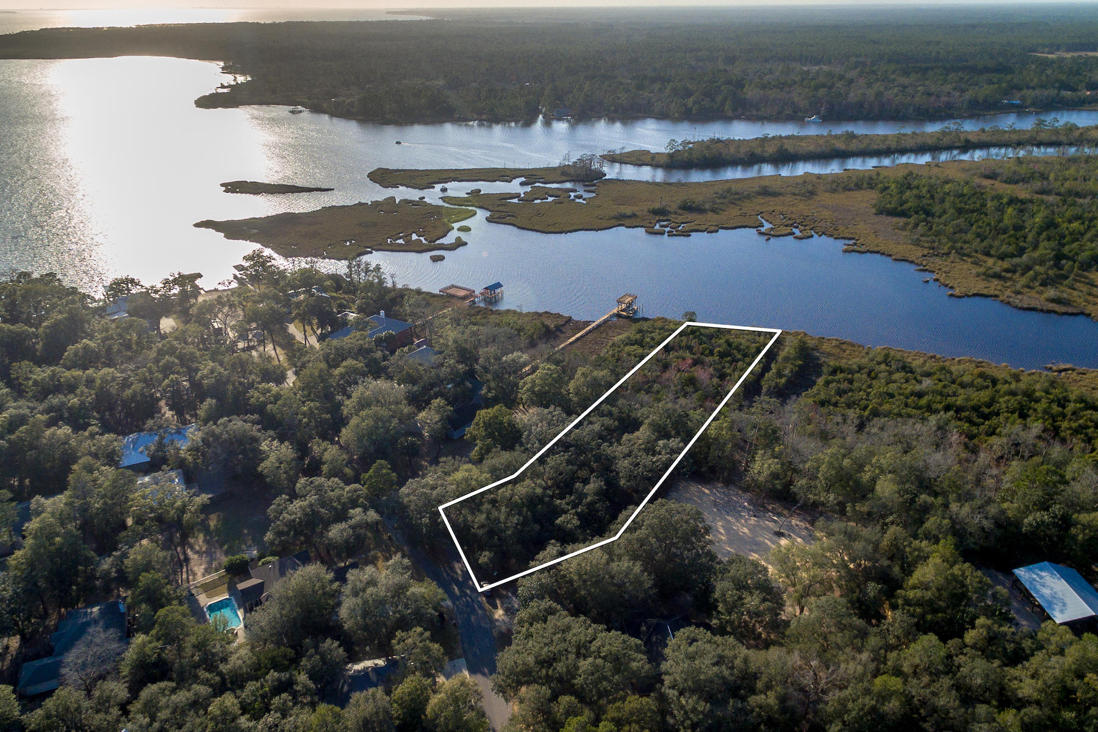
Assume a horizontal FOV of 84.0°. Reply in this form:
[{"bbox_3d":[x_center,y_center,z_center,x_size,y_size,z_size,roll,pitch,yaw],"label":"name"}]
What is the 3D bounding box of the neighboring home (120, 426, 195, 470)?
[{"bbox_3d":[-115.260,22.800,181.660,19.660,6.000,14.250,-12,33,-19],"label":"neighboring home"}]

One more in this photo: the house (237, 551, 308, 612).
[{"bbox_3d":[-61.260,48.660,138.700,17.200,5.000,12.780,-16,34,-24],"label":"house"}]

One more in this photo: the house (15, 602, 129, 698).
[{"bbox_3d":[-95.680,56.900,124.730,18.180,5.500,16.220,-13,33,-20],"label":"house"}]

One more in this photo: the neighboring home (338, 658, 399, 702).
[{"bbox_3d":[-33.350,61.100,117.550,13.270,5.000,9.340,-7,31,-11],"label":"neighboring home"}]

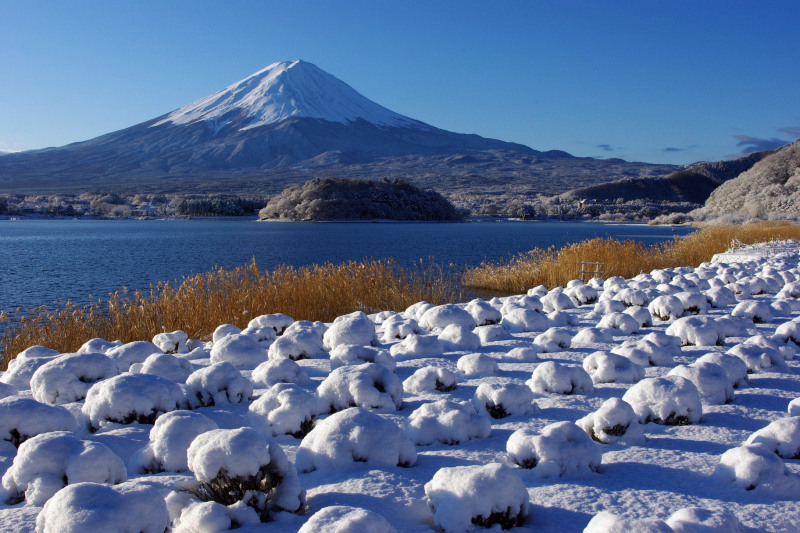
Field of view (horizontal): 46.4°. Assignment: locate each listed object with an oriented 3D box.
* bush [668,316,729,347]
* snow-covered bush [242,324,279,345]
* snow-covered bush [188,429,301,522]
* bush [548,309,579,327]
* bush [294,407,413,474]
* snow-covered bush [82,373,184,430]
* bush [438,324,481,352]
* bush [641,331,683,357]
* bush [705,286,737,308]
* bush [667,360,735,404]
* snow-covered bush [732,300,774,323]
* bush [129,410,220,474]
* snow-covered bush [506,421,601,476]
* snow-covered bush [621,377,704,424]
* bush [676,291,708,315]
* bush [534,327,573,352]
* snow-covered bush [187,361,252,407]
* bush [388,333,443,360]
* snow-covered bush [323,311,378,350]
[{"bbox_3d":[4.113,0.881,12.954,0.781,0.368,0.719,1,3,18],"label":"bush"},{"bbox_3d":[-2.622,1.243,17.279,0.704,0.295,0.634,0,3,-9],"label":"snow-covered bush"},{"bbox_3d":[-0.941,1.217,5.665,0.696,0.470,0.613,-1,3,-10],"label":"snow-covered bush"},{"bbox_3d":[3.481,1.082,19.853,0.681,0.330,0.613,1,3,10],"label":"bush"},{"bbox_3d":[-0.345,1.336,7.473,0.933,0.417,0.859,0,3,-3],"label":"bush"},{"bbox_3d":[-2.281,1.125,7.985,0.849,0.408,0.747,-1,3,-16],"label":"snow-covered bush"},{"bbox_3d":[0.800,0.934,12.434,0.572,0.317,0.572,0,3,4],"label":"bush"},{"bbox_3d":[3.663,1.074,13.058,0.576,0.330,0.530,1,3,16],"label":"bush"},{"bbox_3d":[8.157,0.772,23.657,0.863,0.525,0.776,1,3,19],"label":"bush"},{"bbox_3d":[3.824,1.446,11.856,0.865,0.494,0.778,1,3,18],"label":"bush"},{"bbox_3d":[5.924,0.751,15.650,0.644,0.341,0.592,1,3,21],"label":"snow-covered bush"},{"bbox_3d":[-1.588,1.212,6.600,0.627,0.379,0.577,-1,3,-14],"label":"bush"},{"bbox_3d":[1.428,1.653,8.664,0.874,0.434,0.787,1,3,9],"label":"snow-covered bush"},{"bbox_3d":[2.277,1.140,8.081,0.668,0.367,0.614,1,3,16],"label":"snow-covered bush"},{"bbox_3d":[5.321,0.657,17.080,0.630,0.378,0.579,1,3,17],"label":"bush"},{"bbox_3d":[2.012,0.953,12.259,0.480,0.298,0.480,1,3,9],"label":"bush"},{"bbox_3d":[-1.883,1.205,9.718,0.694,0.433,0.638,-1,3,-11],"label":"snow-covered bush"},{"bbox_3d":[0.235,1.086,12.872,0.743,0.326,0.684,0,3,1],"label":"bush"},{"bbox_3d":[-0.883,1.107,16.627,0.999,0.639,0.899,0,3,-3],"label":"snow-covered bush"}]

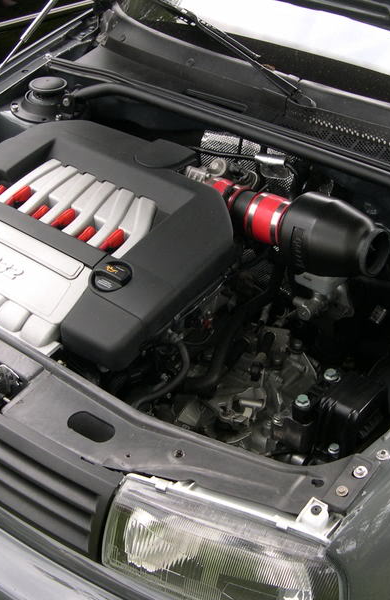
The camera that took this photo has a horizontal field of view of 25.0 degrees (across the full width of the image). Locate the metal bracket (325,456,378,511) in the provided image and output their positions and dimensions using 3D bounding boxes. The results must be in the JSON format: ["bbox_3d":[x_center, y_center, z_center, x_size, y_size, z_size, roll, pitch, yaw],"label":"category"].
[{"bbox_3d":[0.213,0.251,1.213,0.040,0.012,0.085,26,54,32],"label":"metal bracket"}]

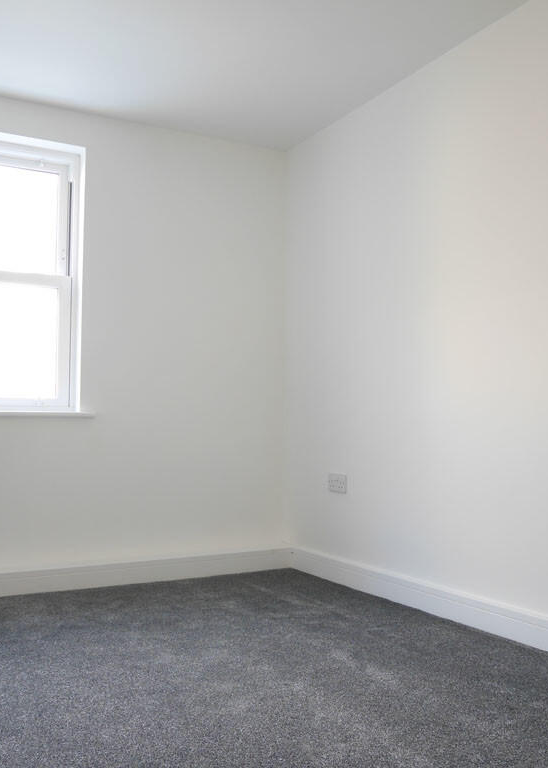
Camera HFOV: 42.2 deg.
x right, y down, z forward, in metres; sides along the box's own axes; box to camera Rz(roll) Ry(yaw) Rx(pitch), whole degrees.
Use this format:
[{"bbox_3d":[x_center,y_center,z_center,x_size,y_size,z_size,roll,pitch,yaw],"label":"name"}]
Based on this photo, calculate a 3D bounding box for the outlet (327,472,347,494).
[{"bbox_3d":[0.309,0.487,3.473,0.012,0.086,0.146,2,-4,-28],"label":"outlet"}]

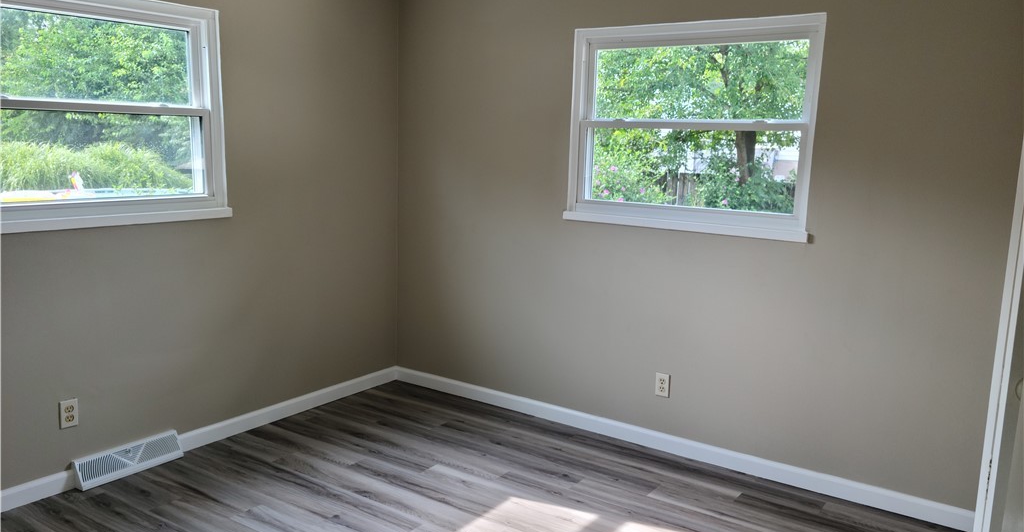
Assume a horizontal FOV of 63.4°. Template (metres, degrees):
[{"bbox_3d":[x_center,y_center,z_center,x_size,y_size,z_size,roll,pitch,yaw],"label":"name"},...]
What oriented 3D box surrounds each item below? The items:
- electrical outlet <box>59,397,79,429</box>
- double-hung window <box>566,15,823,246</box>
[{"bbox_3d":[-1.849,0.618,3.460,0.010,0.115,0.072,8,11,35],"label":"electrical outlet"},{"bbox_3d":[0.796,-0.637,3.815,1.220,0.945,0.100,8,11,35],"label":"double-hung window"}]

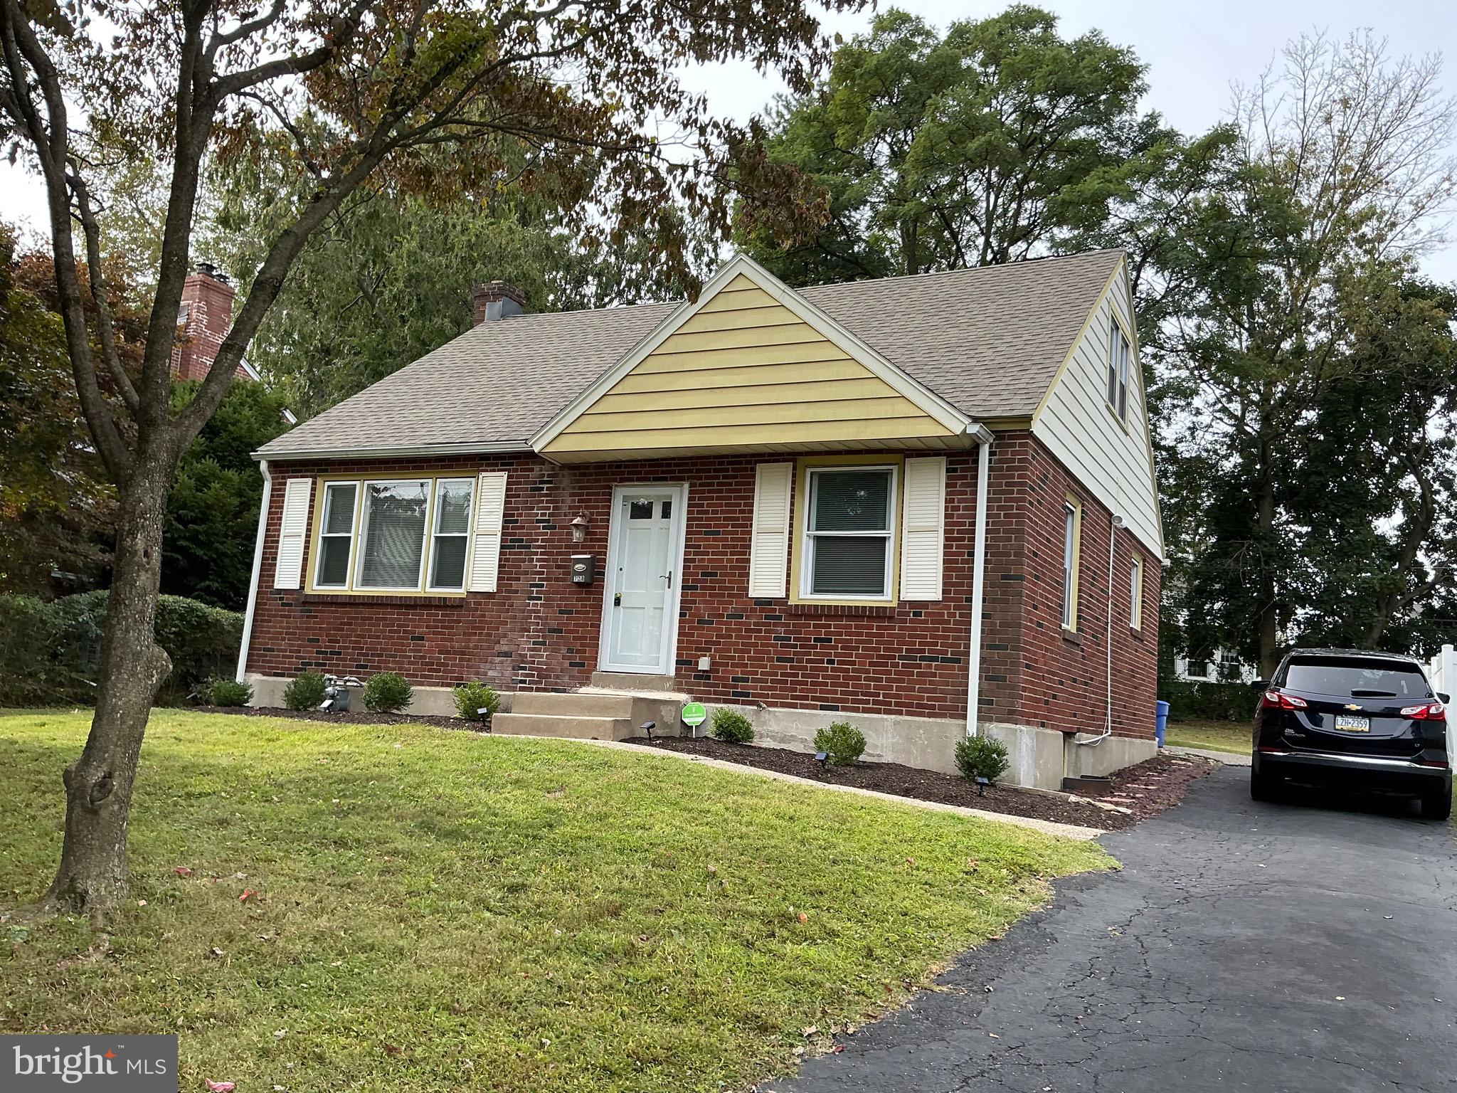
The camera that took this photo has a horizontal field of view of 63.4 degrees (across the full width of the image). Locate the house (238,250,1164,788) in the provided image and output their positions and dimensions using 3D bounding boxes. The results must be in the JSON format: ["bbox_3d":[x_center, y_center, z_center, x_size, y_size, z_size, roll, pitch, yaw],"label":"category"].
[{"bbox_3d":[0.264,-0.560,16.638,10.140,6.710,9.220,0,-9,28],"label":"house"}]

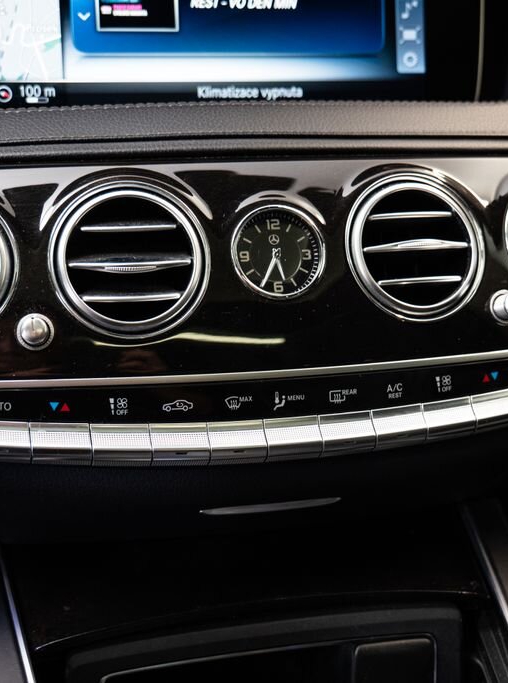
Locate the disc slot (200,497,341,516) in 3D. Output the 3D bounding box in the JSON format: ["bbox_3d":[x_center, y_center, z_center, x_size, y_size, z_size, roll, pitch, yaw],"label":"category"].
[{"bbox_3d":[0.010,0.092,0.650,0.081,0.006,0.006,-3,21,-15],"label":"disc slot"}]

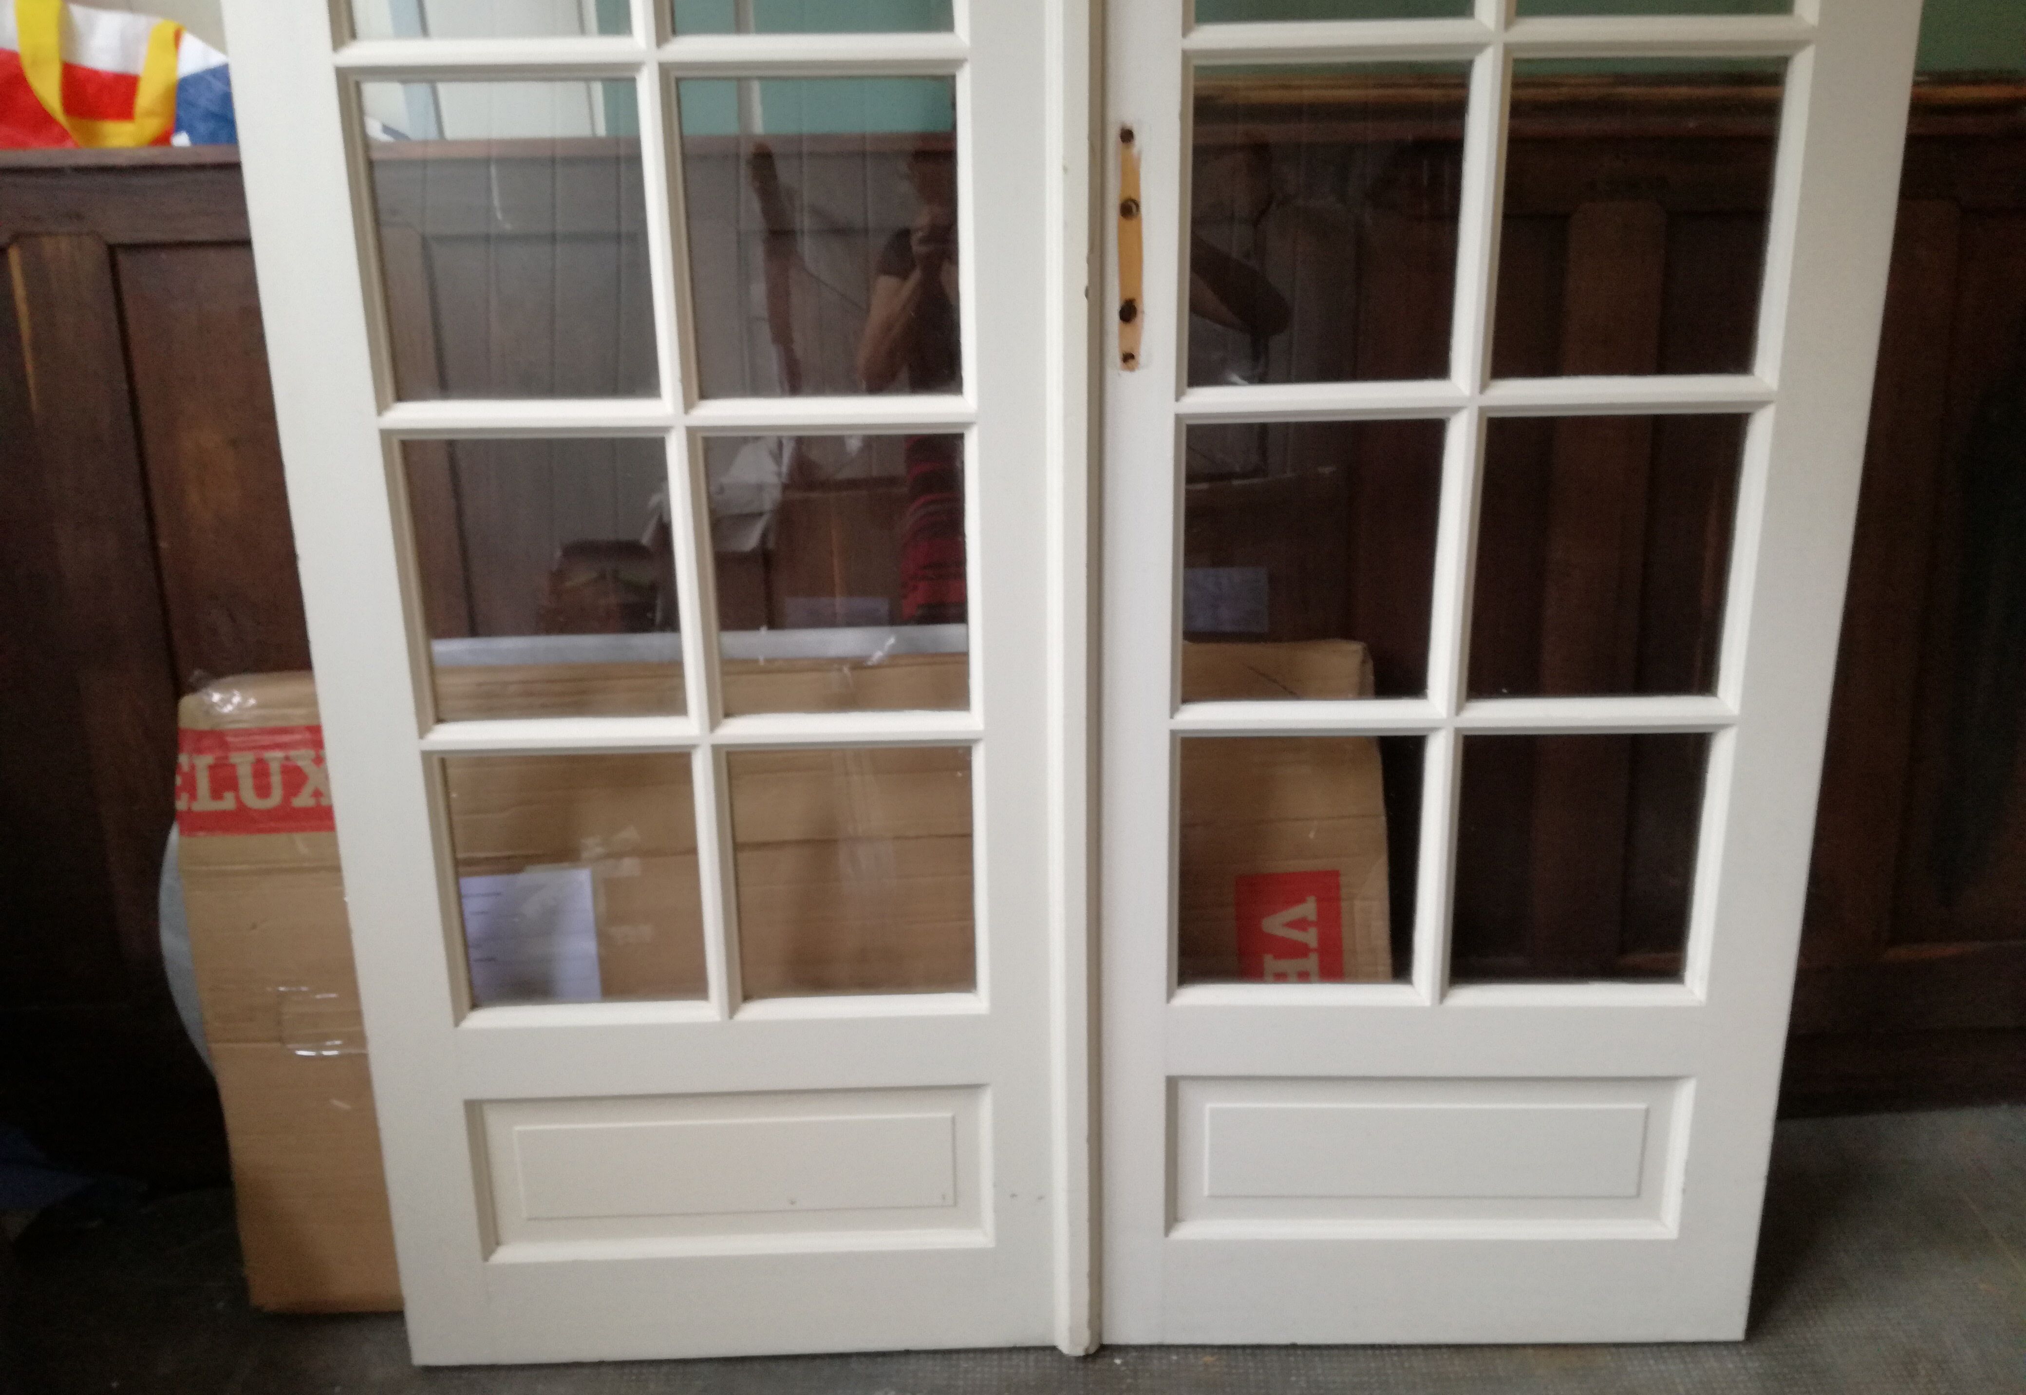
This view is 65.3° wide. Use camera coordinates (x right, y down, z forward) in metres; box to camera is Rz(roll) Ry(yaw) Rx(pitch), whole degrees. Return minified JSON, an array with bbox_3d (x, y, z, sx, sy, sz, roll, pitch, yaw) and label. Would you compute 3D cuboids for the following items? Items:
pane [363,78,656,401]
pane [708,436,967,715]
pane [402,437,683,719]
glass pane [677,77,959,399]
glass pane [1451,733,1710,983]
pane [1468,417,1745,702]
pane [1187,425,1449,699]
[{"bbox_3d":[-0.407,-0.369,1.291,0.221,0.250,0.010,-1,17,-1],"label":"pane"},{"bbox_3d":[-0.150,-0.104,1.378,0.221,0.250,0.010,-1,17,-1],"label":"pane"},{"bbox_3d":[-0.403,-0.099,1.374,0.221,0.250,0.010,-1,17,-1],"label":"pane"},{"bbox_3d":[-0.153,-0.374,1.295,0.221,0.250,0.010,-1,17,-1],"label":"glass pane"},{"bbox_3d":[0.520,0.152,1.456,0.221,0.250,0.010,0,17,2],"label":"glass pane"},{"bbox_3d":[0.515,-0.118,1.376,0.221,0.250,0.010,0,17,2],"label":"pane"},{"bbox_3d":[0.262,-0.116,1.383,0.221,0.250,0.010,0,17,2],"label":"pane"}]

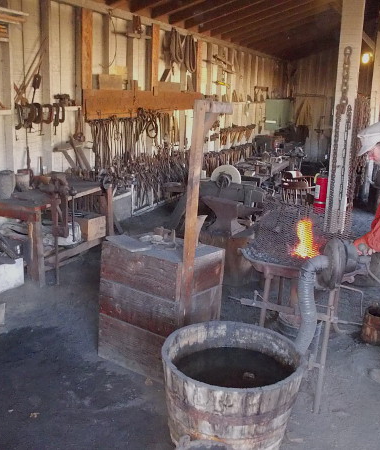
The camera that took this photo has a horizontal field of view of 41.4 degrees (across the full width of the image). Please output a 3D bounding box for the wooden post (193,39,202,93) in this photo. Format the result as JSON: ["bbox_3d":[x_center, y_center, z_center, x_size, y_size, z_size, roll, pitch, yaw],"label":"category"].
[{"bbox_3d":[0.179,-2.852,9.016,0.050,0.919,0.200,8,16,21],"label":"wooden post"}]

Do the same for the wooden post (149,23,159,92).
[{"bbox_3d":[-0.503,-2.445,7.400,0.050,0.957,0.200,8,16,21],"label":"wooden post"}]

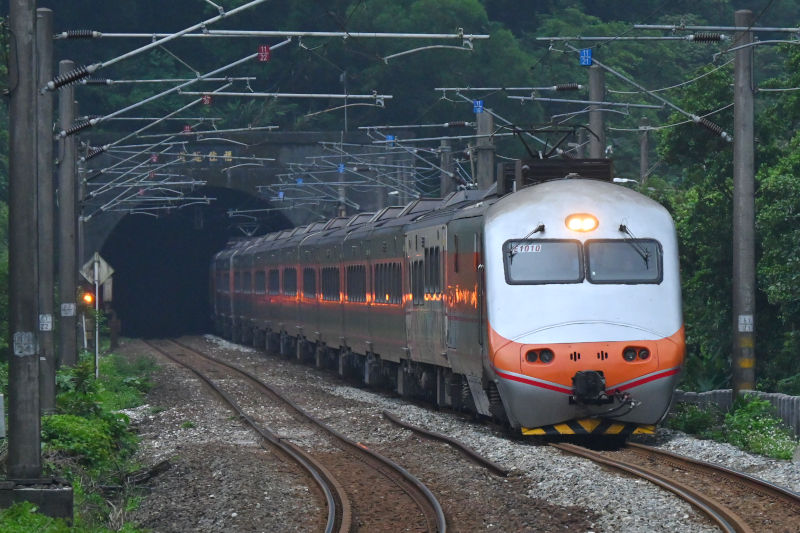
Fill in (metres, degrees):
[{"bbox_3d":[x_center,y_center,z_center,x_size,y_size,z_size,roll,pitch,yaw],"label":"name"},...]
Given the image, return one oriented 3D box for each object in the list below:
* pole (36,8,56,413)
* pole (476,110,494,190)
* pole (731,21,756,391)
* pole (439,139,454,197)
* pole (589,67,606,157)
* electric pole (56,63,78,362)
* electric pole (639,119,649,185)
[{"bbox_3d":[-5.677,-0.780,96.000,0.355,6.700,0.355,0,0,0],"label":"pole"},{"bbox_3d":[2.302,-0.842,161.500,0.470,6.720,0.470,0,0,0],"label":"pole"},{"bbox_3d":[5.588,-0.792,97.300,0.355,6.720,0.355,0,0,0],"label":"pole"},{"bbox_3d":[1.568,-0.862,198.000,0.460,6.690,0.460,0,0,0],"label":"pole"},{"bbox_3d":[4.099,-0.818,124.800,0.350,6.730,0.350,0,0,0],"label":"pole"},{"bbox_3d":[-6.691,-0.798,120.700,0.350,6.690,0.350,0,0,0],"label":"electric pole"},{"bbox_3d":[8.061,-1.066,198.000,0.270,7.800,0.270,0,0,0],"label":"electric pole"}]

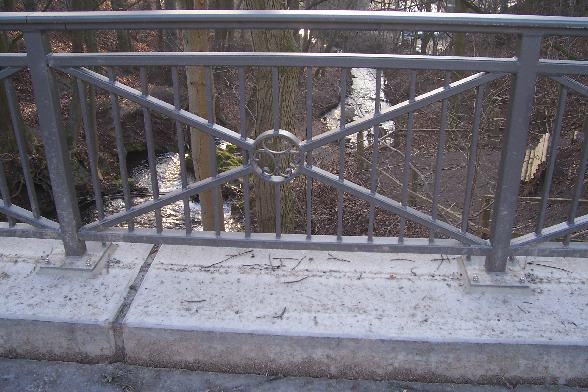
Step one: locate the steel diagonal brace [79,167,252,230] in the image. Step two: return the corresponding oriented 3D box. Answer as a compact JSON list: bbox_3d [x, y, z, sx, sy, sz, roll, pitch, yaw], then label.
[{"bbox_3d":[-0.594,0.020,2.549,0.893,0.031,0.049,-19,20,13],"label":"steel diagonal brace"}]

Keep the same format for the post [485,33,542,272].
[{"bbox_3d":[0.912,-0.143,2.329,0.079,1.045,0.067,2,24,5],"label":"post"}]

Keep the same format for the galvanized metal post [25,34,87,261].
[{"bbox_3d":[-1.060,-0.203,2.499,0.079,1.045,0.067,2,24,5],"label":"galvanized metal post"}]

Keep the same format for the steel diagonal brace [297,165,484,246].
[{"bbox_3d":[0.453,0.047,2.457,0.896,0.031,0.049,23,24,-4],"label":"steel diagonal brace"}]

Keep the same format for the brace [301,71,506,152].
[{"bbox_3d":[0.433,-0.352,2.286,0.865,0.031,0.049,-20,20,14],"label":"brace"}]

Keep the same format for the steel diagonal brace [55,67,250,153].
[{"bbox_3d":[-0.577,-0.383,2.372,0.859,0.031,0.049,23,24,-4],"label":"steel diagonal brace"}]

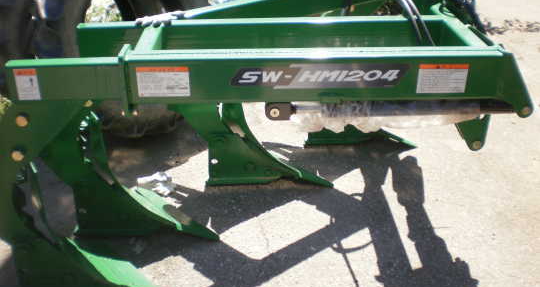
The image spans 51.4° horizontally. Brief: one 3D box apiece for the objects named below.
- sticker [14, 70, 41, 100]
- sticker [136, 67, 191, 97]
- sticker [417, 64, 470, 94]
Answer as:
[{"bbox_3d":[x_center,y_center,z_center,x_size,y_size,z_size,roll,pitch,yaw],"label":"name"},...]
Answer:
[{"bbox_3d":[-0.754,-0.183,1.743,0.069,0.100,0.004,-1,24,-1],"label":"sticker"},{"bbox_3d":[-0.330,-0.191,1.740,0.160,0.097,0.004,-1,24,-1],"label":"sticker"},{"bbox_3d":[0.541,-0.204,1.763,0.155,0.094,0.004,-1,24,-1],"label":"sticker"}]

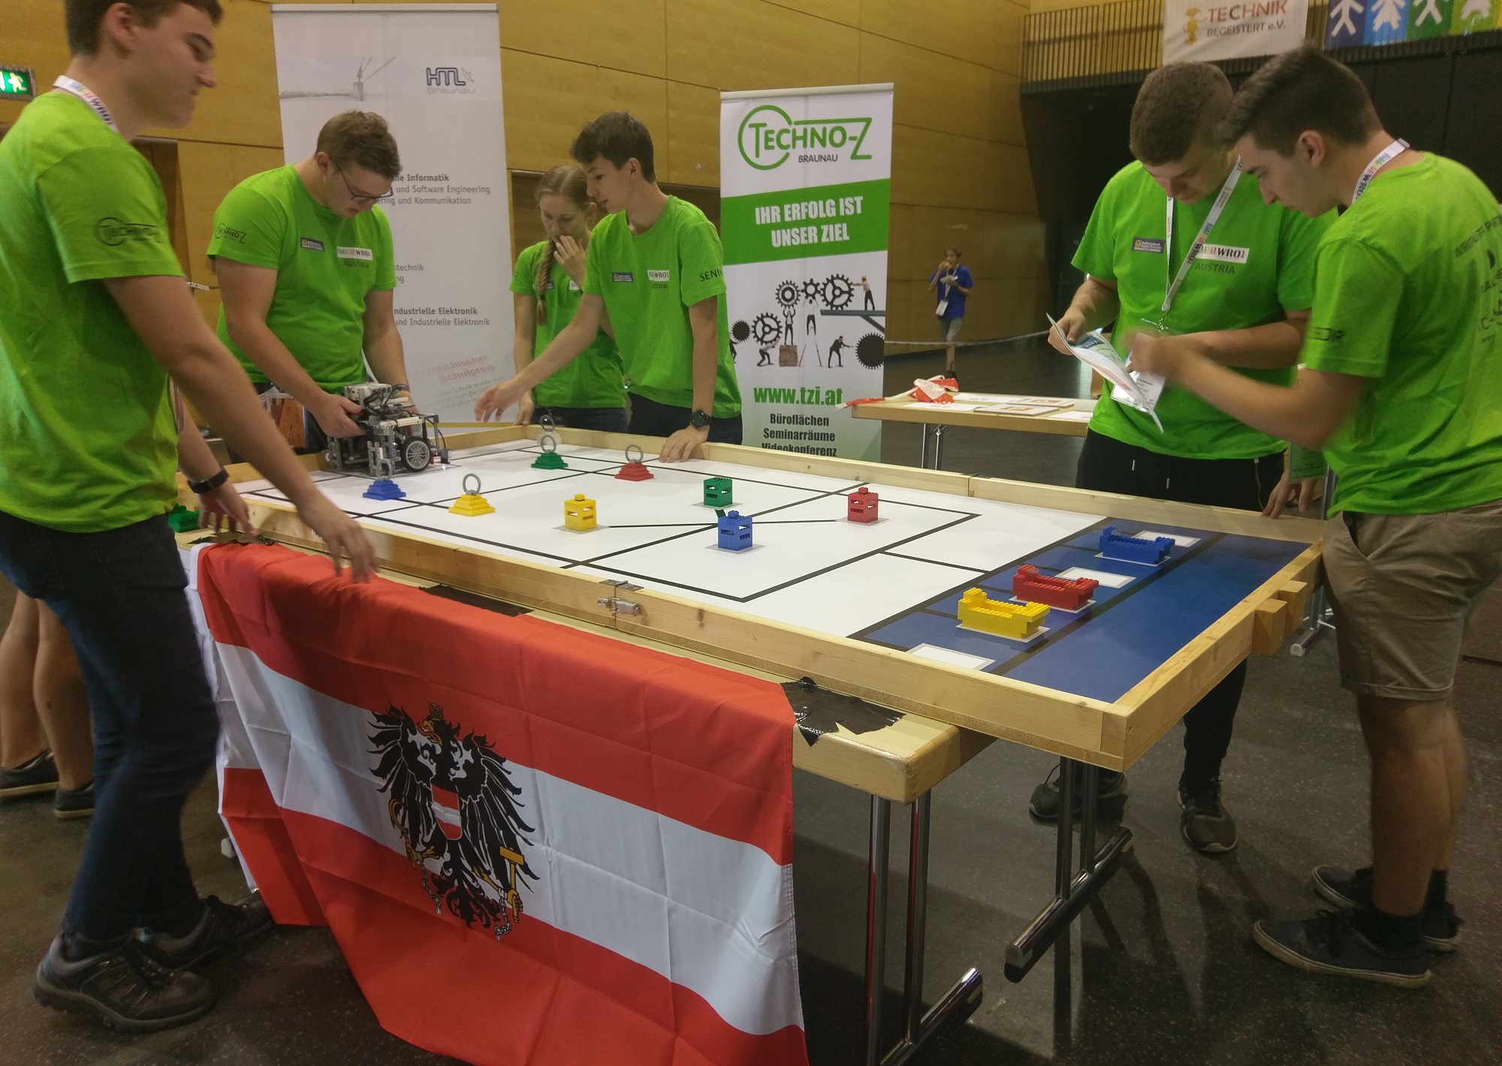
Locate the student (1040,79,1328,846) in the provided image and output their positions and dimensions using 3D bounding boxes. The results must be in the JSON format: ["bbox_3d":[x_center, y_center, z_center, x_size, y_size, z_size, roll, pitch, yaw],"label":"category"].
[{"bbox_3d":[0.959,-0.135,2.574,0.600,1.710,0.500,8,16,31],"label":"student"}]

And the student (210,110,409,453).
[{"bbox_3d":[-1.221,-0.276,3.173,0.520,1.710,0.520,12,18,42],"label":"student"}]

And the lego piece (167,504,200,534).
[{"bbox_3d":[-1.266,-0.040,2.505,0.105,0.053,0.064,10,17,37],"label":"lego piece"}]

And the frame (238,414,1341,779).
[{"bbox_3d":[-0.152,-0.043,2.464,2.420,0.072,1.200,11,17,37],"label":"frame"}]

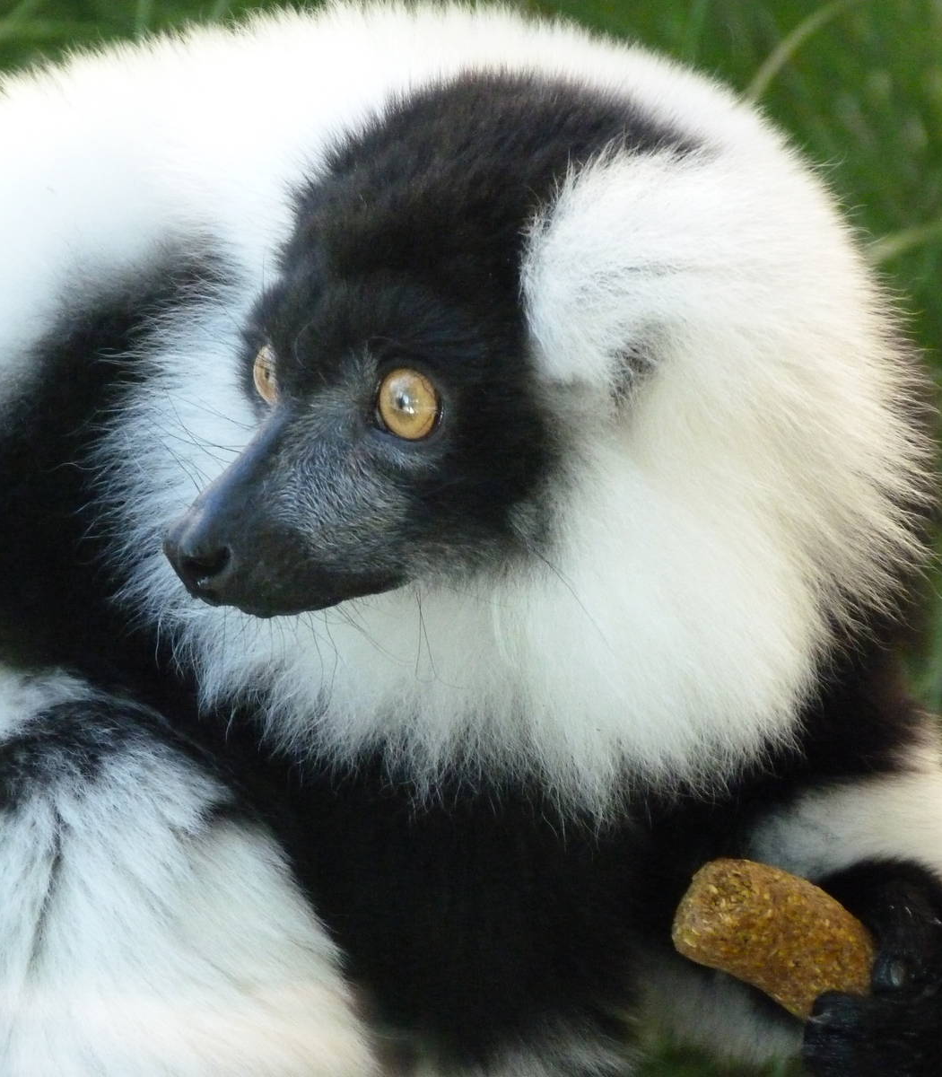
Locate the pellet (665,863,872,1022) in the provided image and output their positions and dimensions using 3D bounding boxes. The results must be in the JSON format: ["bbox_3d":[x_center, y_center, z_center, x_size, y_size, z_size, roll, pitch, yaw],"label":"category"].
[{"bbox_3d":[0.067,0.087,2.100,0.045,0.026,0.025,30,6,0],"label":"pellet"}]

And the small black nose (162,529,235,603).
[{"bbox_3d":[-0.059,0.006,2.070,0.012,0.015,0.014,-8,12,-38],"label":"small black nose"}]

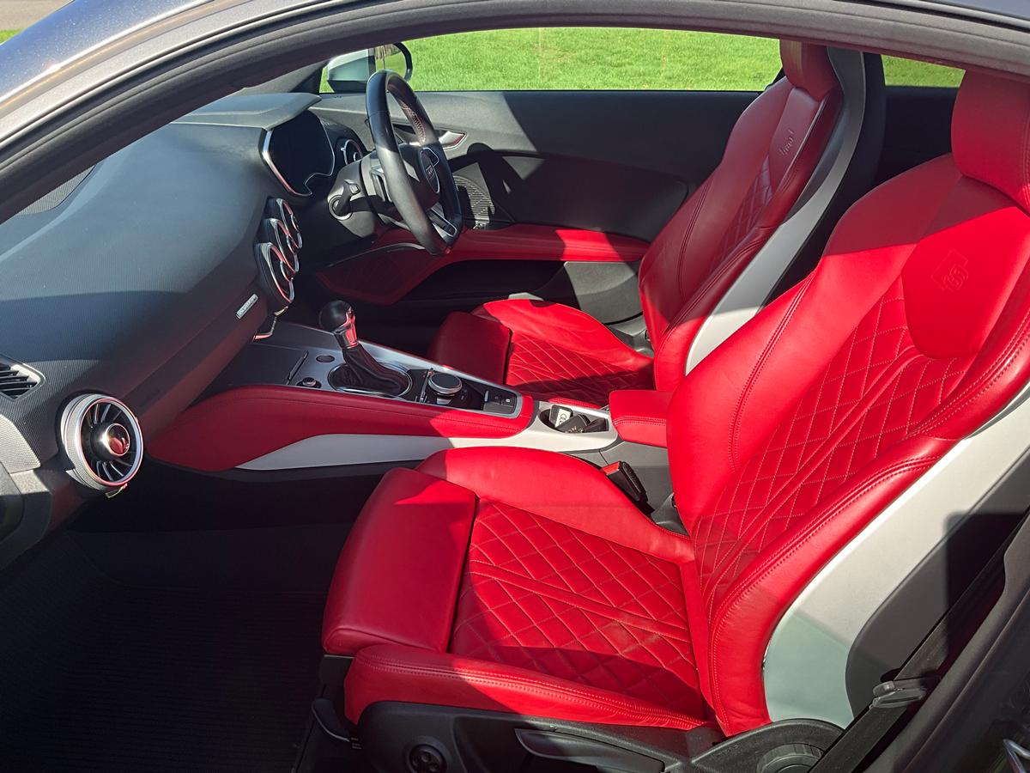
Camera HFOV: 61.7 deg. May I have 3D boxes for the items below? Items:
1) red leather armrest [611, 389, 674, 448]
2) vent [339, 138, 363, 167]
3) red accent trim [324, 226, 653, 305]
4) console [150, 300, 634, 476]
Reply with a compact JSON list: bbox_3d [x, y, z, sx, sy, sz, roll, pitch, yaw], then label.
[{"bbox_3d":[0.281,0.051,1.440,0.240,0.065,0.115,3,29,3],"label":"red leather armrest"},{"bbox_3d":[-0.348,-0.479,1.835,0.045,0.090,0.090,-12,27,11],"label":"vent"},{"bbox_3d":[-0.080,-0.275,2.031,0.790,0.210,0.110,3,29,3],"label":"red accent trim"},{"bbox_3d":[-0.191,-0.020,1.436,0.780,0.260,0.290,3,29,3],"label":"console"}]

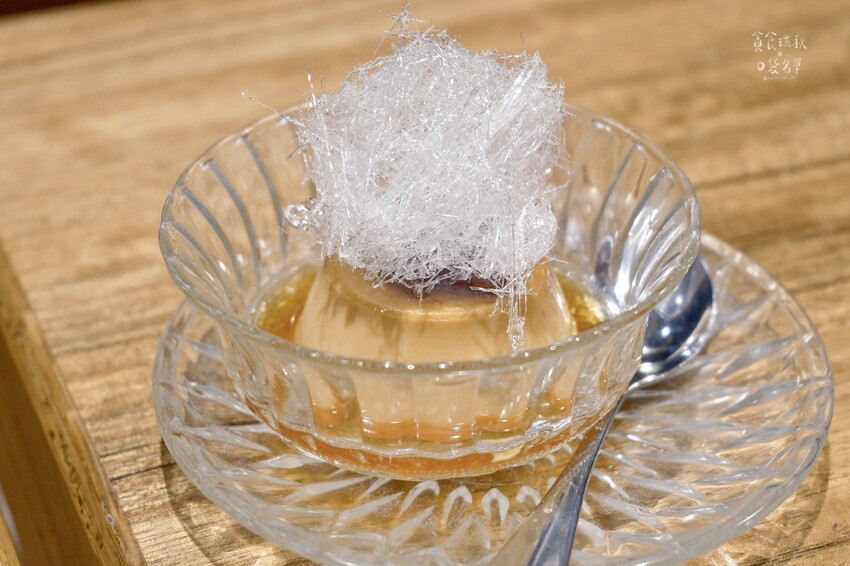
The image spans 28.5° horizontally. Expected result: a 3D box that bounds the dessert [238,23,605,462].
[{"bbox_3d":[0.001,-0.018,0.373,0.077,0.082,0.076,-1,34,0],"label":"dessert"}]

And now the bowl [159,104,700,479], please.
[{"bbox_3d":[0.001,0.002,0.387,0.120,0.046,0.120,-1,34,0],"label":"bowl"}]

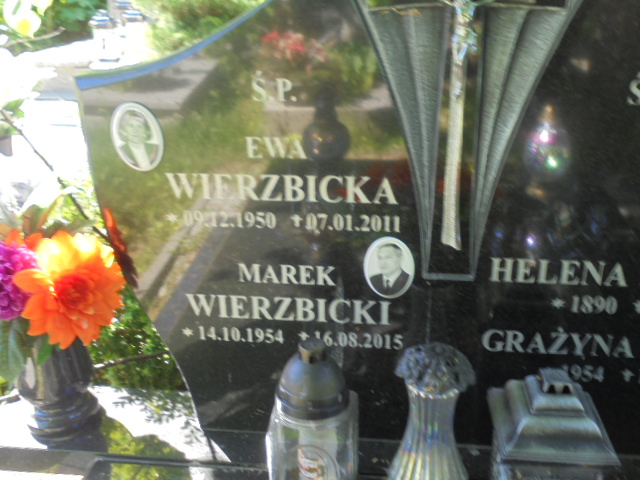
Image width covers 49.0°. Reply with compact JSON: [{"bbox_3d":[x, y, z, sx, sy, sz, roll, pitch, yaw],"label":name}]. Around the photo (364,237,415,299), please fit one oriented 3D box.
[{"bbox_3d":[0.117,0.050,1.180,0.088,0.118,0.011,2,25,8],"label":"photo"}]

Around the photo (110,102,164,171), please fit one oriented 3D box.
[{"bbox_3d":[-0.297,-0.167,1.141,0.088,0.118,0.011,2,25,8],"label":"photo"}]

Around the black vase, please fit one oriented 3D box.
[{"bbox_3d":[-0.518,0.257,1.372,0.150,0.245,0.150,2,25,8],"label":"black vase"}]

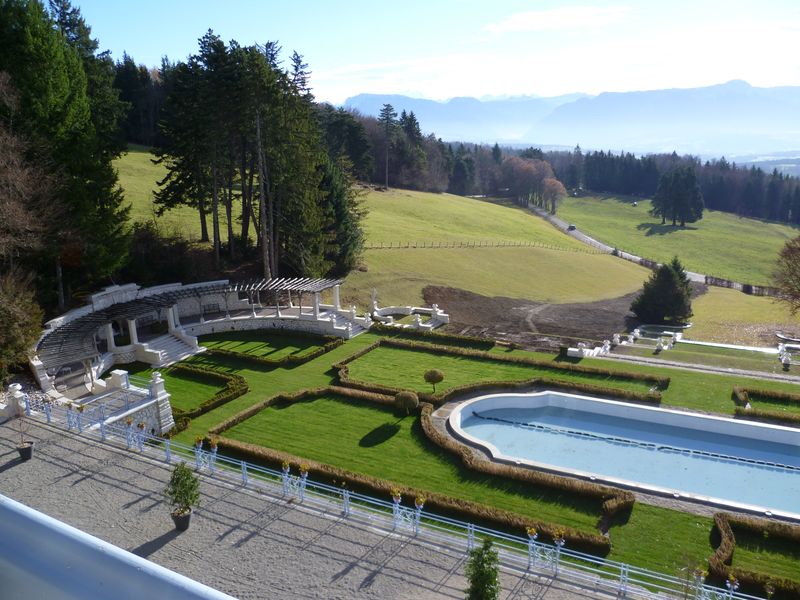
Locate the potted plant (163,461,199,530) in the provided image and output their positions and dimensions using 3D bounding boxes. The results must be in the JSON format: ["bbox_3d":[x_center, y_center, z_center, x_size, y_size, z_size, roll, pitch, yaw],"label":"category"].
[{"bbox_3d":[-6.977,6.186,20.420,1.100,2.250,1.100,-1,14,0],"label":"potted plant"}]

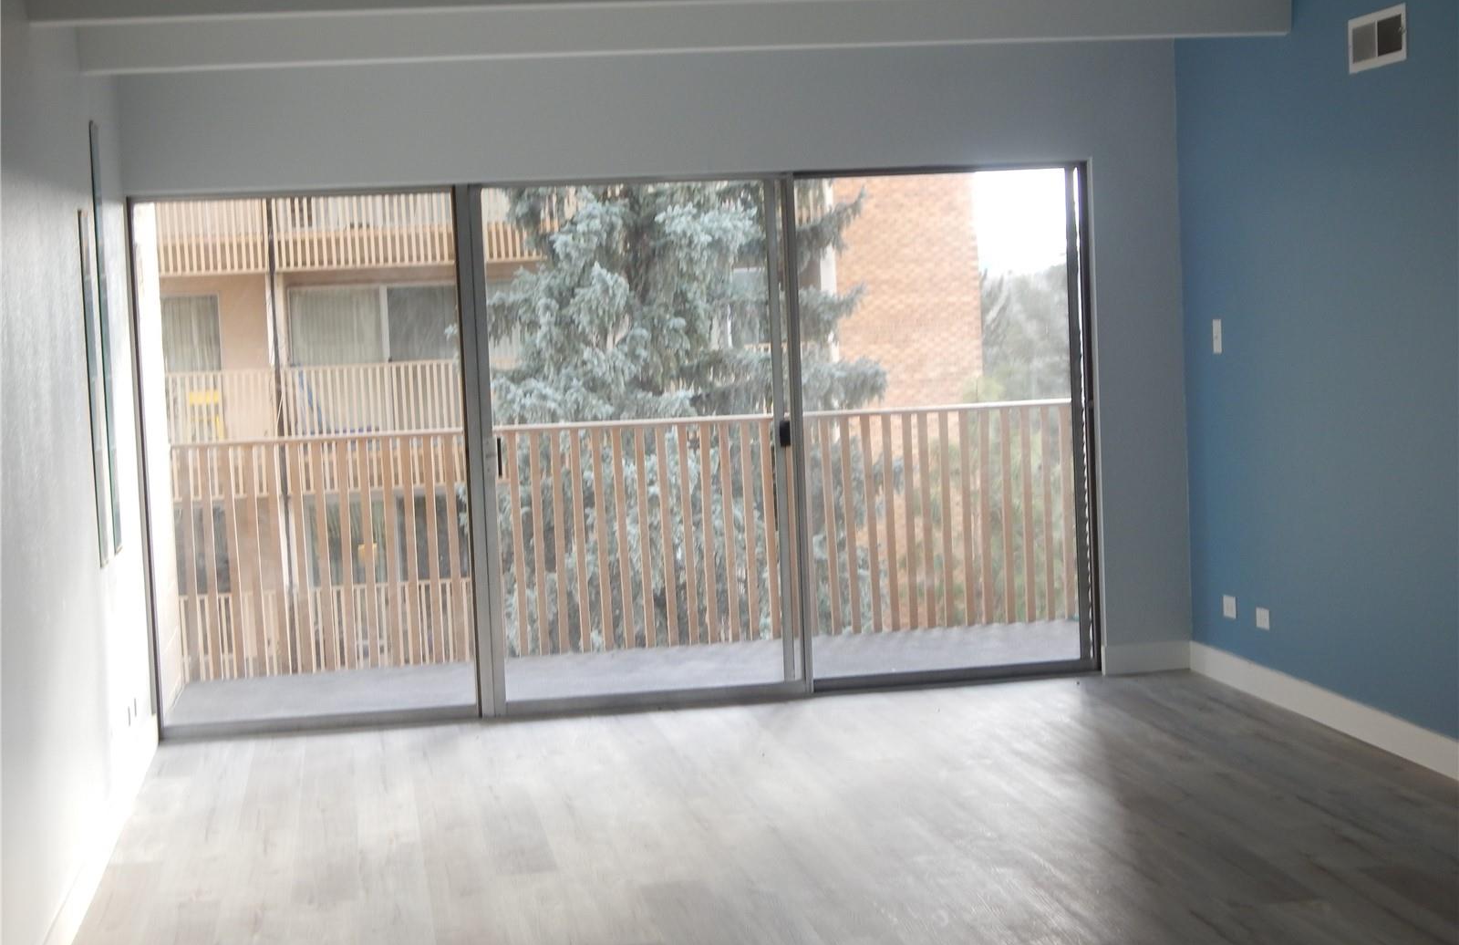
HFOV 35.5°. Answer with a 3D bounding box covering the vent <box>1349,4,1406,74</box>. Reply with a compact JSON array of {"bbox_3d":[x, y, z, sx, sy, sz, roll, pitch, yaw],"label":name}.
[{"bbox_3d":[2.013,-1.351,7.106,0.025,0.168,0.393,-3,4,-9],"label":"vent"}]

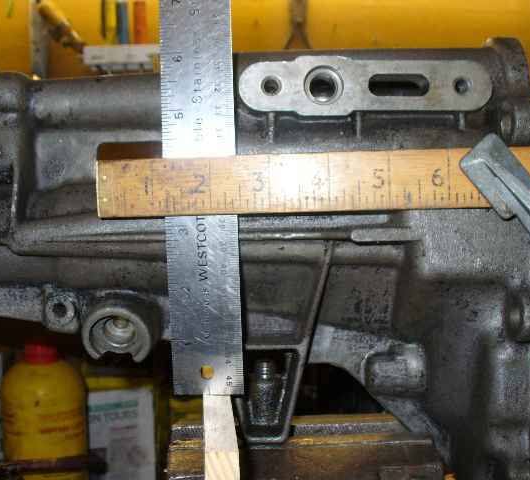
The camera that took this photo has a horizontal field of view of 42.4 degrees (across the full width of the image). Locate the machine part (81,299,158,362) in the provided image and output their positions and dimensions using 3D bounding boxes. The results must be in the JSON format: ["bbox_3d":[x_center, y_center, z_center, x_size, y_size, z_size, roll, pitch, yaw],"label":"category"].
[{"bbox_3d":[-0.066,0.042,0.316,0.032,0.028,0.023,0,1,0],"label":"machine part"}]

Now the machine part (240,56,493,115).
[{"bbox_3d":[0.045,-0.070,0.311,0.114,0.026,0.014,0,1,0],"label":"machine part"}]

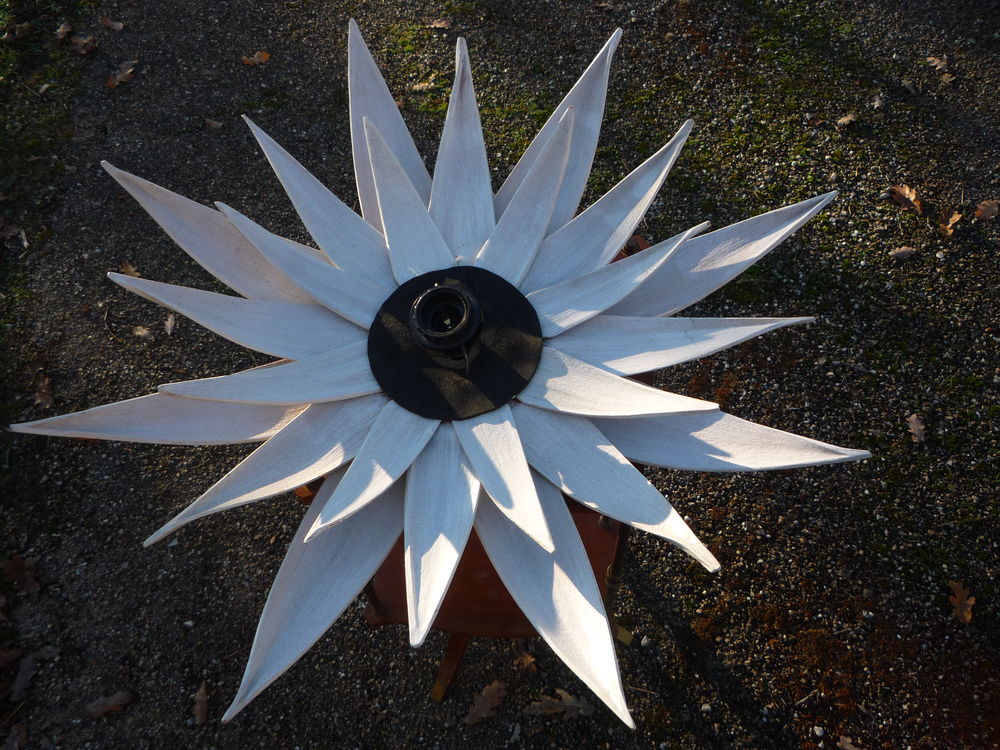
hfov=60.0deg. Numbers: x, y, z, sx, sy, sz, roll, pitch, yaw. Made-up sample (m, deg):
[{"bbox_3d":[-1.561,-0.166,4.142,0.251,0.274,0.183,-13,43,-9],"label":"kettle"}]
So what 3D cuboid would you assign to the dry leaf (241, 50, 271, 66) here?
[{"bbox_3d":[-0.533,-0.690,1.889,0.061,0.016,0.035,-16,64,-8],"label":"dry leaf"}]

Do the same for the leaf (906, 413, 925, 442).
[{"bbox_3d":[0.790,0.100,1.650,0.032,0.014,0.054,3,62,1],"label":"leaf"}]

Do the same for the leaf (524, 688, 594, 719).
[{"bbox_3d":[0.098,0.540,1.413,0.106,0.018,0.048,-1,62,0],"label":"leaf"}]

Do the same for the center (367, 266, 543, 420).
[{"bbox_3d":[-0.036,-0.038,0.695,0.143,0.040,0.143,0,63,0],"label":"center"}]

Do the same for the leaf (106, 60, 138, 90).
[{"bbox_3d":[-0.905,-0.724,2.085,0.050,0.020,0.083,29,66,14],"label":"leaf"}]

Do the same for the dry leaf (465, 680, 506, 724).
[{"bbox_3d":[-0.024,0.534,1.417,0.046,0.016,0.072,39,69,19],"label":"dry leaf"}]

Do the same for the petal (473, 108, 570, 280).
[{"bbox_3d":[0.031,-0.155,0.763,0.050,0.028,0.165,23,91,12],"label":"petal"}]

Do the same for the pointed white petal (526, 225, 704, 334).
[{"bbox_3d":[0.099,-0.083,0.714,0.161,0.026,0.047,-27,64,11],"label":"pointed white petal"}]

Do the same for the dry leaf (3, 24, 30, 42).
[{"bbox_3d":[-1.198,-0.846,2.147,0.058,0.025,0.050,-13,63,-7],"label":"dry leaf"}]

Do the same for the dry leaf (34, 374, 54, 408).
[{"bbox_3d":[-0.797,0.029,1.513,0.032,0.018,0.064,-11,63,-6],"label":"dry leaf"}]

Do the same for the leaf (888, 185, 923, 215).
[{"bbox_3d":[0.892,-0.387,1.904,0.050,0.022,0.072,-32,67,-16],"label":"leaf"}]

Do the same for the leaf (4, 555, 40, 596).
[{"bbox_3d":[-0.754,0.314,1.366,0.071,0.016,0.045,36,68,16],"label":"leaf"}]

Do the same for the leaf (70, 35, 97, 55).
[{"bbox_3d":[-0.915,-0.726,1.904,0.059,0.018,0.044,11,63,5],"label":"leaf"}]

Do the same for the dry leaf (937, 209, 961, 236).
[{"bbox_3d":[0.877,-0.298,1.694,0.042,0.018,0.065,12,63,6],"label":"dry leaf"}]

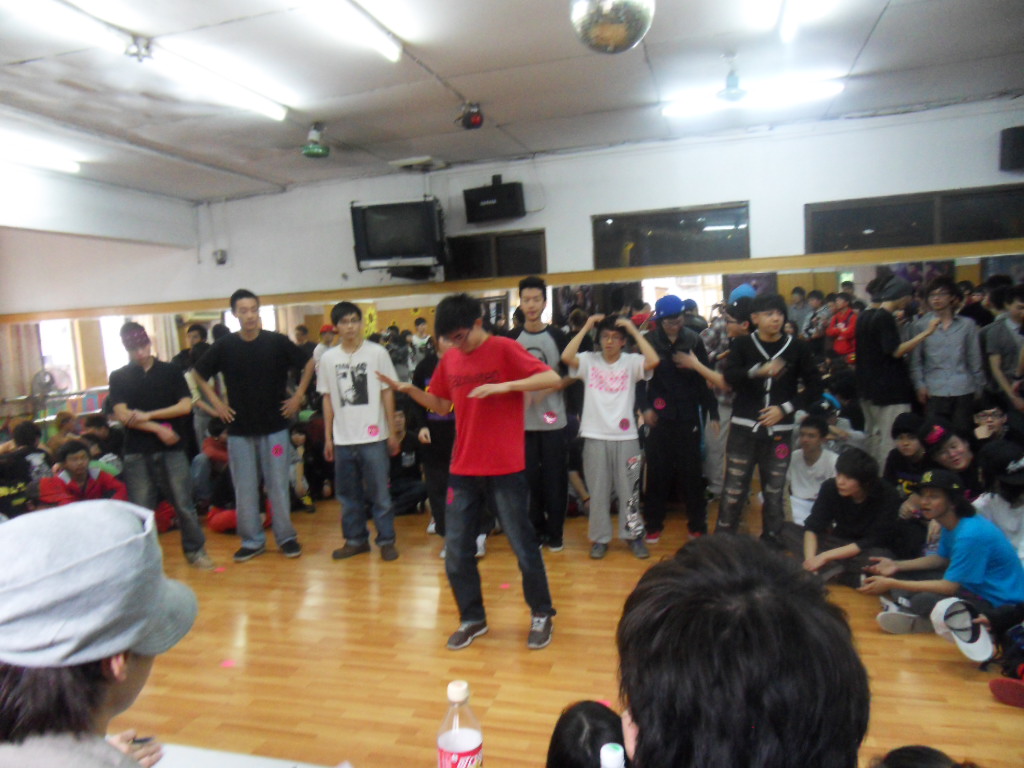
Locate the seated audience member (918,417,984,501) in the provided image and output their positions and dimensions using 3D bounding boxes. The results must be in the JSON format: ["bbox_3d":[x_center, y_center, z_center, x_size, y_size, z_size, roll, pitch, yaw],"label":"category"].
[{"bbox_3d":[2.550,0.611,4.100,0.520,0.850,0.600,1,6,40],"label":"seated audience member"}]

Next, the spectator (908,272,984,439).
[{"bbox_3d":[2.970,0.112,4.820,0.520,1.690,0.320,0,6,36],"label":"spectator"}]

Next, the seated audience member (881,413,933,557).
[{"bbox_3d":[2.500,0.603,4.500,0.550,0.850,0.750,-1,5,27],"label":"seated audience member"}]

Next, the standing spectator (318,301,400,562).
[{"bbox_3d":[-1.048,0.320,4.880,0.510,1.730,0.340,-4,5,-6],"label":"standing spectator"}]

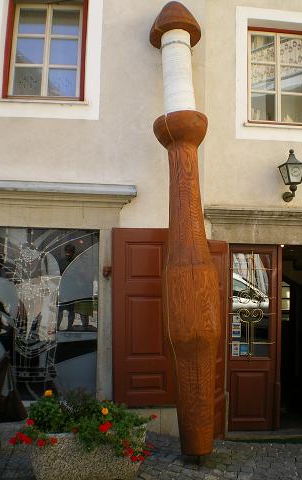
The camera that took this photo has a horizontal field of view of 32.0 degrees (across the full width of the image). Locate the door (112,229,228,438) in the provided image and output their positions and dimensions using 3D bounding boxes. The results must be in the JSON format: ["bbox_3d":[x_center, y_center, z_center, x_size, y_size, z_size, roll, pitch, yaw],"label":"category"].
[{"bbox_3d":[0.206,1.002,5.690,1.240,2.235,0.100,2,-5,-4],"label":"door"}]

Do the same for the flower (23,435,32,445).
[{"bbox_3d":[-0.984,1.590,4.200,0.065,0.075,0.060,2,-5,-4],"label":"flower"}]

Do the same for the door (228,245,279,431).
[{"bbox_3d":[1.156,1.096,5.956,0.591,2.066,0.070,2,-6,-7],"label":"door"}]

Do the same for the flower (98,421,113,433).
[{"bbox_3d":[-0.363,1.487,4.200,0.120,0.090,0.100,2,-5,-4],"label":"flower"}]

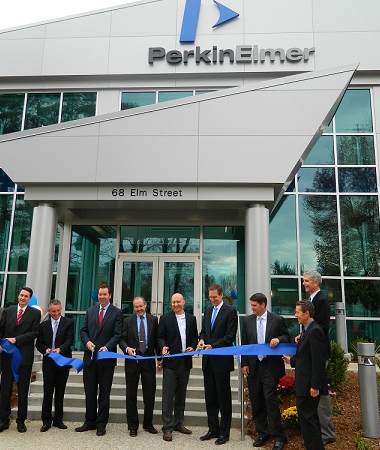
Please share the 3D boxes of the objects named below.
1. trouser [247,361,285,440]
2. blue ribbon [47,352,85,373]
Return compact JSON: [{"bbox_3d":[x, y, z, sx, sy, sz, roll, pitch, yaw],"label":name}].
[{"bbox_3d":[0.911,2.081,5.228,0.430,0.950,0.310,-3,-13,20],"label":"trouser"},{"bbox_3d":[-1.569,1.741,5.479,0.474,0.248,0.140,3,-12,-7],"label":"blue ribbon"}]

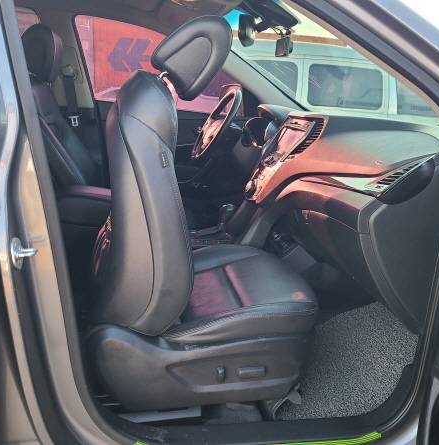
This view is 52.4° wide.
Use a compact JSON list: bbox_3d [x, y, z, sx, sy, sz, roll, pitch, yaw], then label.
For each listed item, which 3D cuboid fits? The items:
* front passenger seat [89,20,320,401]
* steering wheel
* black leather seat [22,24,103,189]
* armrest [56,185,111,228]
[{"bbox_3d":[-0.024,-0.059,1.294,0.670,1.000,0.530,2,11,-15],"label":"front passenger seat"},{"bbox_3d":[0.001,-0.438,2.006,0.100,0.380,0.380,30,3,-19],"label":"steering wheel"},{"bbox_3d":[-0.427,-0.247,1.933,0.880,1.050,0.530,2,11,-15],"label":"black leather seat"},{"bbox_3d":[-0.390,-0.060,1.587,0.360,0.130,0.200,2,11,-15],"label":"armrest"}]

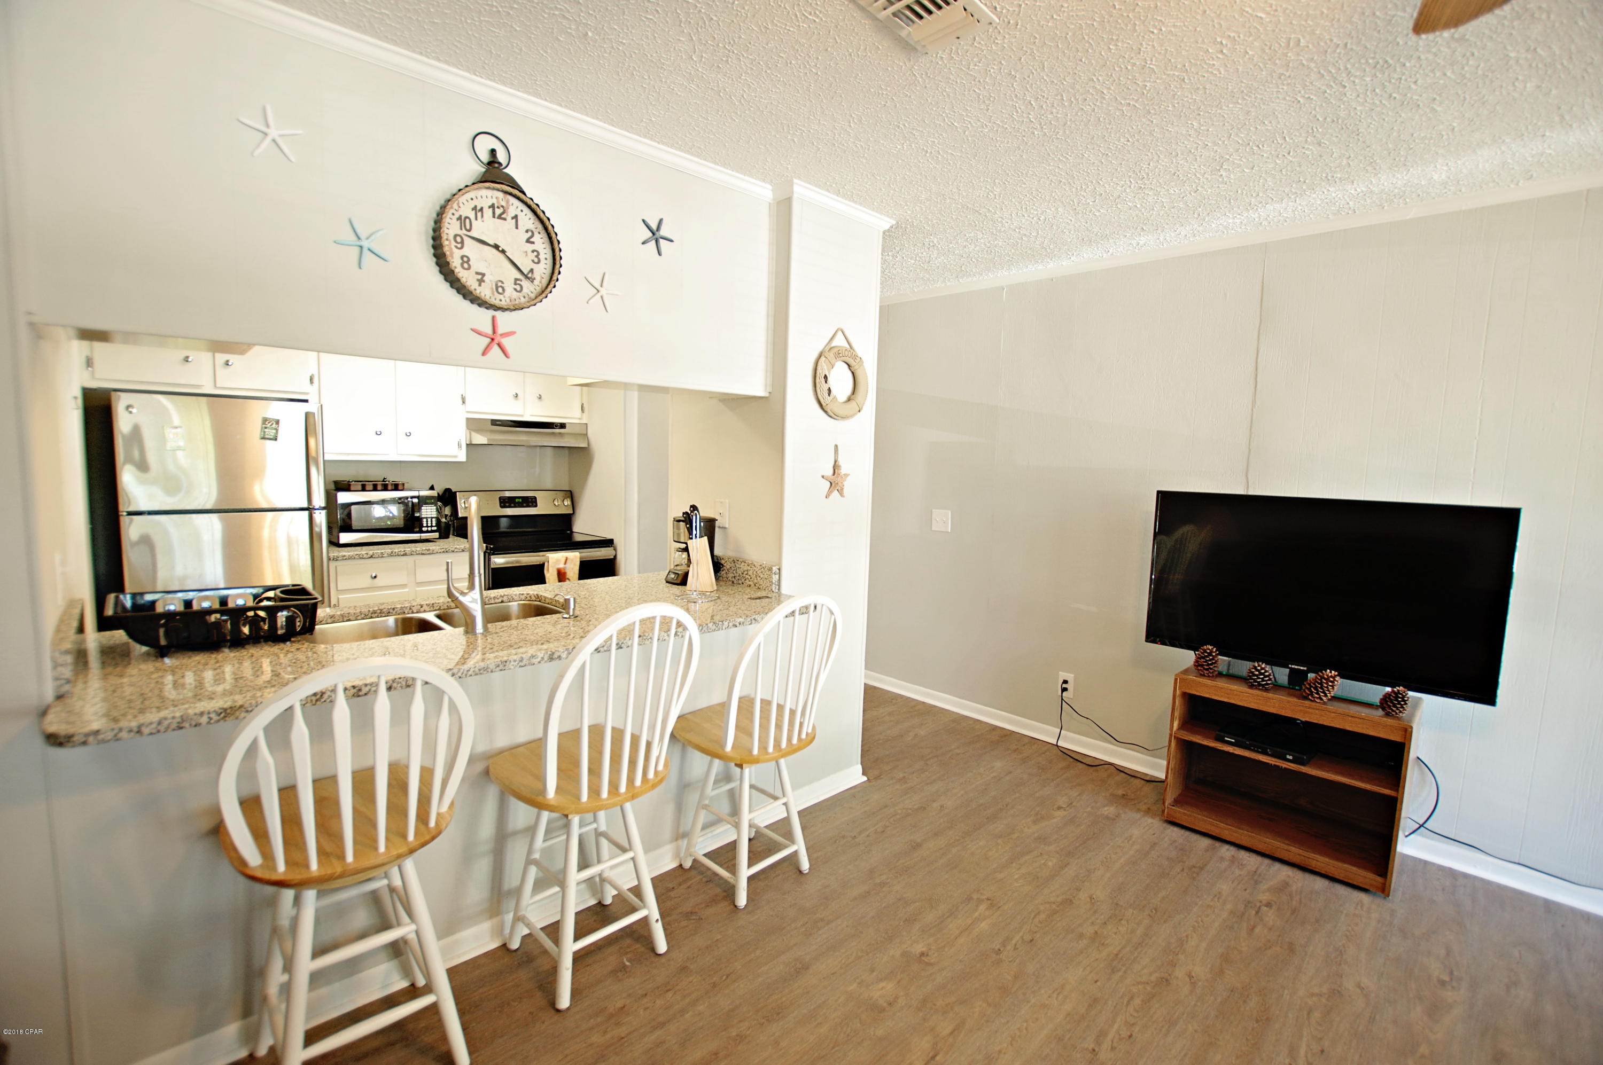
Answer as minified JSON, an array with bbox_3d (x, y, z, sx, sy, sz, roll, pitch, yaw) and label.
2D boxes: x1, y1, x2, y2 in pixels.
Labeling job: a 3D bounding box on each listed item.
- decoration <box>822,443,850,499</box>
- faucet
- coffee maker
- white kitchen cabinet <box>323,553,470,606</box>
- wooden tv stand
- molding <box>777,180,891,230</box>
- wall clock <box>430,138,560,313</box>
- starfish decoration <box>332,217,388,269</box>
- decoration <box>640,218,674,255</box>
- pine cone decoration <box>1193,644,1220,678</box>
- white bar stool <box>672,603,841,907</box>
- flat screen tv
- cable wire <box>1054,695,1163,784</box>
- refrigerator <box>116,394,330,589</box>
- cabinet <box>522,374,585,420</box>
[{"bbox_3d":[0.143,-0.248,2.728,0.160,0.218,0.028,-4,8,-41],"label":"decoration"},{"bbox_3d":[-1.022,0.083,2.004,0.115,0.390,0.240,-2,7,-29],"label":"faucet"},{"bbox_3d":[-0.448,0.071,2.810,0.215,0.280,0.160,-4,8,-43],"label":"coffee maker"},{"bbox_3d":[-2.249,0.538,3.697,0.620,0.870,0.600,-5,9,-42],"label":"white kitchen cabinet"},{"bbox_3d":[1.909,0.901,2.631,0.410,0.610,0.700,-5,9,-44],"label":"wooden tv stand"},{"bbox_3d":[0.128,-1.248,2.593,0.550,0.050,0.140,-5,9,-42],"label":"molding"},{"bbox_3d":[-0.831,-0.851,1.837,0.327,0.462,0.070,-5,9,-42],"label":"wall clock"},{"bbox_3d":[-1.110,-0.726,1.686,0.113,0.116,0.018,-4,8,-41],"label":"starfish decoration"},{"bbox_3d":[-0.473,-0.980,2.210,0.114,0.118,0.018,-4,8,-41],"label":"decoration"},{"bbox_3d":[1.686,0.533,2.768,0.098,0.118,0.098,8,8,43],"label":"pine cone decoration"},{"bbox_3d":[-0.143,0.681,2.229,0.490,1.040,0.410,8,9,44],"label":"white bar stool"},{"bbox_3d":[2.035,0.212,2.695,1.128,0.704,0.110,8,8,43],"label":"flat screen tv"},{"bbox_3d":[1.501,1.011,3.286,0.530,0.270,0.130,8,8,43],"label":"cable wire"},{"bbox_3d":[-2.790,0.188,3.285,0.703,1.644,0.740,-4,8,-41],"label":"refrigerator"},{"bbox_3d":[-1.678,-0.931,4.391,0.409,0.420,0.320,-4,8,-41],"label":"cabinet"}]

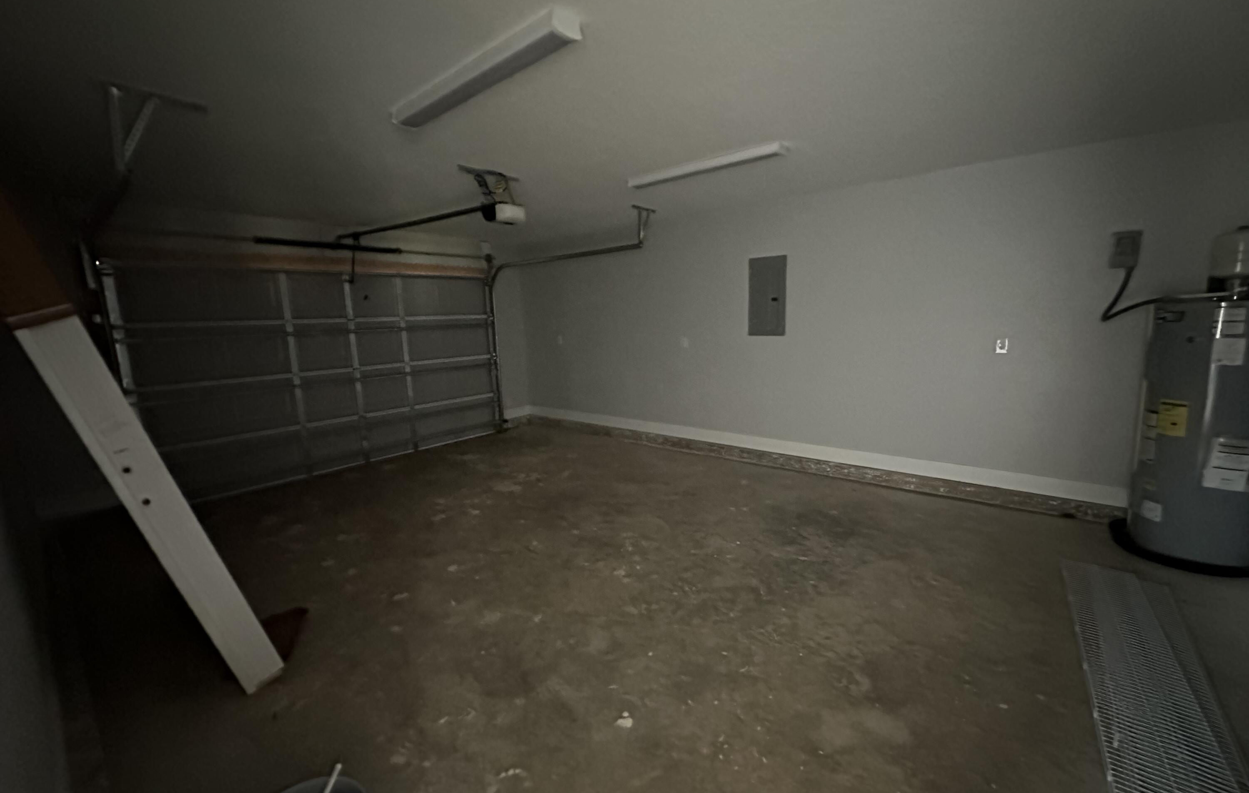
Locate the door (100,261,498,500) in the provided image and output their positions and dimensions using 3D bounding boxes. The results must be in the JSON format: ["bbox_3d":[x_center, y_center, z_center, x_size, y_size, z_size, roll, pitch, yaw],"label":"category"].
[{"bbox_3d":[-3.040,-0.293,5.646,0.080,2.150,3.680,6,12,40],"label":"door"}]

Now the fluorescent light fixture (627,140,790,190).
[{"bbox_3d":[0.568,-1.657,3.676,1.220,0.075,0.135,6,12,40],"label":"fluorescent light fixture"}]

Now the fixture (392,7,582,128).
[{"bbox_3d":[-0.670,-1.377,2.208,1.220,0.075,0.135,6,12,40],"label":"fixture"}]

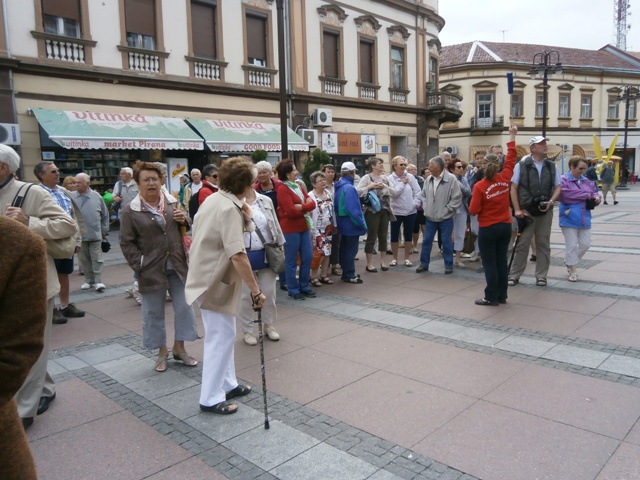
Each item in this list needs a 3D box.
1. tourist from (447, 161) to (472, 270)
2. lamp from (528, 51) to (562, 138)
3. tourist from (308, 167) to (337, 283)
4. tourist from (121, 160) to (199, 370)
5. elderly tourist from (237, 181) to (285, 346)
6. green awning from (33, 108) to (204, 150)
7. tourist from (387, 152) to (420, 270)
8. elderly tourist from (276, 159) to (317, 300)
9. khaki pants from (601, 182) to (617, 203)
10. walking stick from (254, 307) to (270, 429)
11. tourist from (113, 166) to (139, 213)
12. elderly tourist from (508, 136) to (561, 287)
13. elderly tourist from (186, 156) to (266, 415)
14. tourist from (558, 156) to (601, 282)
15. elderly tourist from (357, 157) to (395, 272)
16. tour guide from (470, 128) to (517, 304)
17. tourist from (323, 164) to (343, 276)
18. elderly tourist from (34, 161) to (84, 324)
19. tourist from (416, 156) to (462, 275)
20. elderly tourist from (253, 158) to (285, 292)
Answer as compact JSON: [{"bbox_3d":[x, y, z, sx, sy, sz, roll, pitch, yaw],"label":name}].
[{"bbox_3d":[2.168,-0.425,7.495,0.500,1.670,0.360,-8,10,-40],"label":"tourist"},{"bbox_3d":[11.594,-5.891,24.983,1.700,7.548,1.700,-2,7,0],"label":"lamp"},{"bbox_3d":[0.021,-0.171,6.720,0.460,1.559,0.340,-5,7,-23],"label":"tourist"},{"bbox_3d":[-1.288,0.199,3.738,0.560,1.606,0.400,-5,8,-24],"label":"tourist"},{"bbox_3d":[-0.540,0.122,4.360,0.520,1.613,0.380,-2,7,-1],"label":"elderly tourist"},{"bbox_3d":[-5.799,-3.242,14.365,4.454,1.125,1.390,-8,10,-40],"label":"green awning"},{"bbox_3d":[1.322,-0.465,7.700,0.540,1.722,0.350,-2,7,-3],"label":"tourist"},{"bbox_3d":[-0.275,-0.136,5.870,0.380,1.687,0.480,2,8,34],"label":"elderly tourist"},{"bbox_3d":[12.233,-1.999,20.361,0.520,0.820,0.360,0,8,12],"label":"khaki pants"},{"bbox_3d":[-0.332,0.704,2.745,0.110,0.759,0.045,-6,4,-30],"label":"walking stick"},{"bbox_3d":[-3.204,-0.364,8.211,0.540,1.730,0.380,-3,8,-12],"label":"tourist"},{"bbox_3d":[2.696,-0.359,6.070,0.640,1.850,0.420,-1,7,11],"label":"elderly tourist"},{"bbox_3d":[-0.601,0.285,3.090,0.470,1.622,0.470,-6,8,-28],"label":"elderly tourist"},{"bbox_3d":[3.495,-0.295,6.435,0.500,1.624,0.400,-2,7,-6],"label":"tourist"},{"bbox_3d":[0.845,-0.392,7.320,0.550,1.707,0.380,-4,7,-16],"label":"elderly tourist"},{"bbox_3d":[1.946,-0.283,5.392,0.500,1.971,0.420,-4,8,-17],"label":"tour guide"},{"bbox_3d":[0.168,-0.303,7.217,0.500,1.641,0.360,-5,8,-25],"label":"tourist"},{"bbox_3d":[-2.887,0.012,5.237,0.420,1.714,0.500,2,8,24],"label":"elderly tourist"},{"bbox_3d":[1.787,-0.380,7.250,0.600,1.737,0.380,2,8,33],"label":"tourist"},{"bbox_3d":[-0.691,-0.198,6.330,0.500,1.678,0.320,-4,7,-12],"label":"elderly tourist"}]

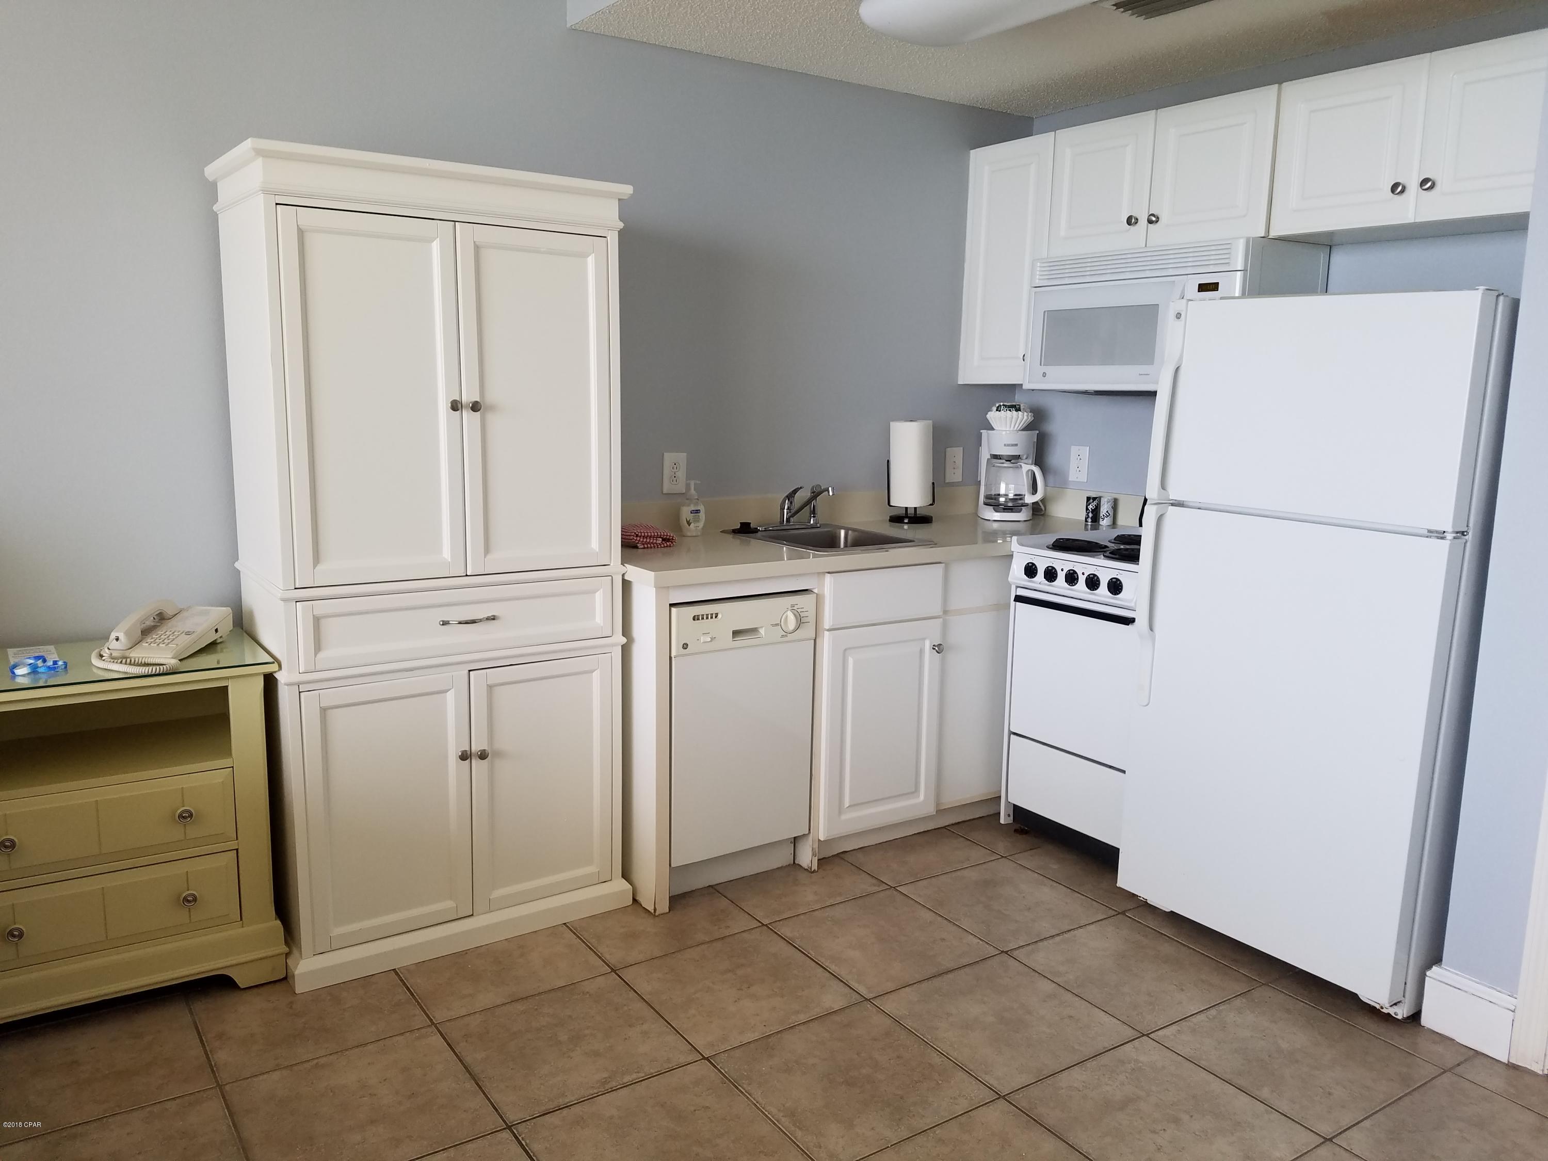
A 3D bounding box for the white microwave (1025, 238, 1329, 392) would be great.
[{"bbox_3d":[1.183,-0.769,3.499,0.402,0.406,0.761,-5,12,-33],"label":"white microwave"}]

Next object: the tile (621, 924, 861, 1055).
[{"bbox_3d":[-0.082,0.942,2.693,0.417,0.010,0.417,-5,12,-33],"label":"tile"}]

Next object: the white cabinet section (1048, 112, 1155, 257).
[{"bbox_3d":[1.111,-1.190,3.577,0.320,0.374,0.375,-5,12,-33],"label":"white cabinet section"}]

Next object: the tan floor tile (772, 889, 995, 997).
[{"bbox_3d":[0.271,0.901,2.901,0.418,0.010,0.418,-5,12,-33],"label":"tan floor tile"}]

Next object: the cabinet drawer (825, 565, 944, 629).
[{"bbox_3d":[0.312,0.043,3.296,0.431,0.158,0.022,-5,12,-33],"label":"cabinet drawer"}]

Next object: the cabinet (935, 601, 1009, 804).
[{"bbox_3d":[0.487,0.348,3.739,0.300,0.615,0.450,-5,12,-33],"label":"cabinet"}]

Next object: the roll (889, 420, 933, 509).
[{"bbox_3d":[0.479,-0.404,4.007,0.148,0.283,0.148,1,10,0],"label":"roll"}]

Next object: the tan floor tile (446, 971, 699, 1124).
[{"bbox_3d":[-0.432,0.968,2.435,0.418,0.010,0.418,-5,12,-33],"label":"tan floor tile"}]

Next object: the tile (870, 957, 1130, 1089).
[{"bbox_3d":[0.510,0.973,2.579,0.417,0.010,0.417,-5,12,-33],"label":"tile"}]

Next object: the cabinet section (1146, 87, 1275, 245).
[{"bbox_3d":[1.323,-1.131,3.264,0.320,0.374,0.380,-5,12,-33],"label":"cabinet section"}]

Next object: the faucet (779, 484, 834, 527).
[{"bbox_3d":[0.131,-0.233,3.705,0.132,0.143,0.243,-5,12,-33],"label":"faucet"}]

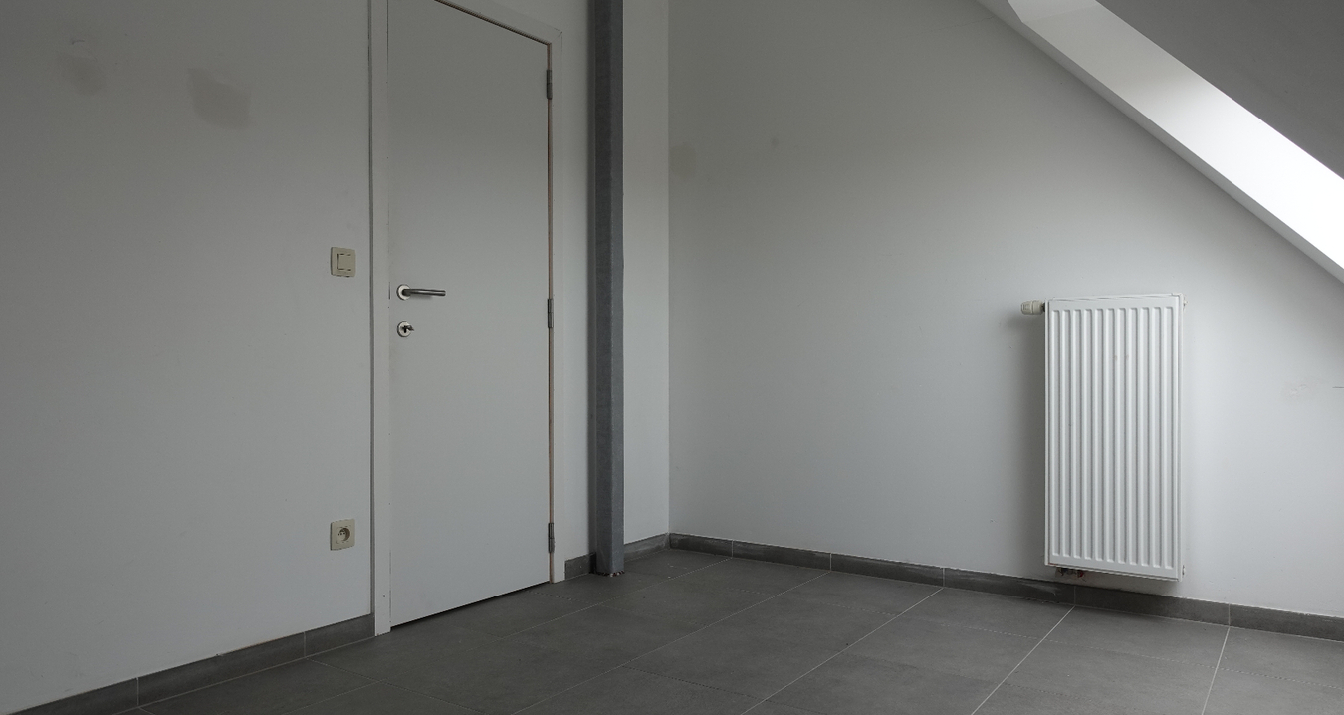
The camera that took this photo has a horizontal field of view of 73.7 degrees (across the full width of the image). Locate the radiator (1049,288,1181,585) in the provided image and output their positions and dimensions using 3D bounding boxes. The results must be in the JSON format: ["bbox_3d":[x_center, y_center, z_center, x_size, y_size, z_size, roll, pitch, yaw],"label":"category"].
[{"bbox_3d":[1.442,0.250,2.929,0.397,0.892,0.092,-1,0,35],"label":"radiator"}]

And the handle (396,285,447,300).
[{"bbox_3d":[-0.795,-0.206,2.866,0.060,0.049,0.153,-1,0,35],"label":"handle"}]

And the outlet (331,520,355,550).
[{"bbox_3d":[-0.979,0.525,2.661,0.014,0.081,0.081,-1,0,35],"label":"outlet"}]

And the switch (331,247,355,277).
[{"bbox_3d":[-0.982,-0.281,2.667,0.013,0.081,0.081,-1,0,35],"label":"switch"}]

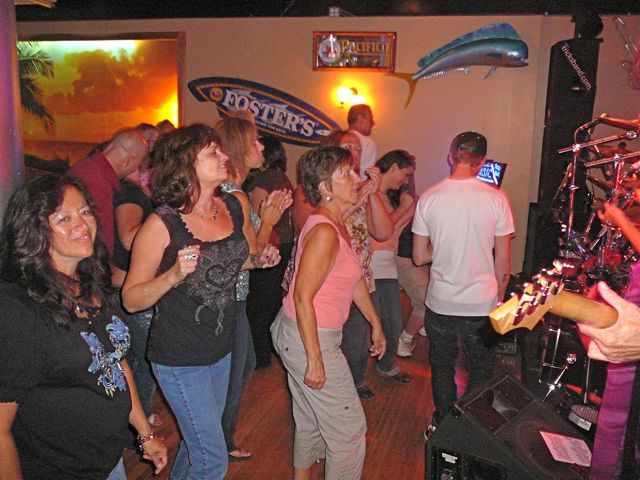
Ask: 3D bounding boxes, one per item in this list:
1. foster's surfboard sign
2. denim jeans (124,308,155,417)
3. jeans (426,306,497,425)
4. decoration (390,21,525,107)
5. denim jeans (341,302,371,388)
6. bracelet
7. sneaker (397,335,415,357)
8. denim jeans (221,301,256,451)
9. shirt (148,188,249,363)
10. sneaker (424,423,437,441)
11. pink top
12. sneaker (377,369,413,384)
[{"bbox_3d":[-0.484,-1.171,5.850,1.490,0.450,0.060,18,14,7],"label":"foster's surfboard sign"},{"bbox_3d":[-1.106,0.645,3.798,0.340,0.860,0.380,2,9,12],"label":"denim jeans"},{"bbox_3d":[0.770,0.654,3.570,0.390,0.800,0.280,2,12,6],"label":"jeans"},{"bbox_3d":[1.217,-1.542,5.750,1.200,0.500,0.210,-14,7,7],"label":"decoration"},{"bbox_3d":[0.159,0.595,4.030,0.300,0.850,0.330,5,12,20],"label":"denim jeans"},{"bbox_3d":[-0.558,0.644,2.080,0.065,0.025,0.070,-29,15,11],"label":"bracelet"},{"bbox_3d":[0.666,0.859,5.161,0.100,0.120,0.270,-2,9,-20],"label":"sneaker"},{"bbox_3d":[-0.486,0.677,3.397,0.330,0.890,0.380,2,9,12],"label":"denim jeans"},{"bbox_3d":[-0.466,0.158,2.501,0.290,0.670,0.430,9,12,43],"label":"shirt"},{"bbox_3d":[0.668,1.076,3.697,0.105,0.115,0.290,-1,9,-9],"label":"sneaker"},{"bbox_3d":[0.007,0.133,2.830,0.260,0.480,0.370,8,12,16],"label":"pink top"},{"bbox_3d":[0.532,0.952,4.589,0.270,0.100,0.100,7,11,36],"label":"sneaker"}]

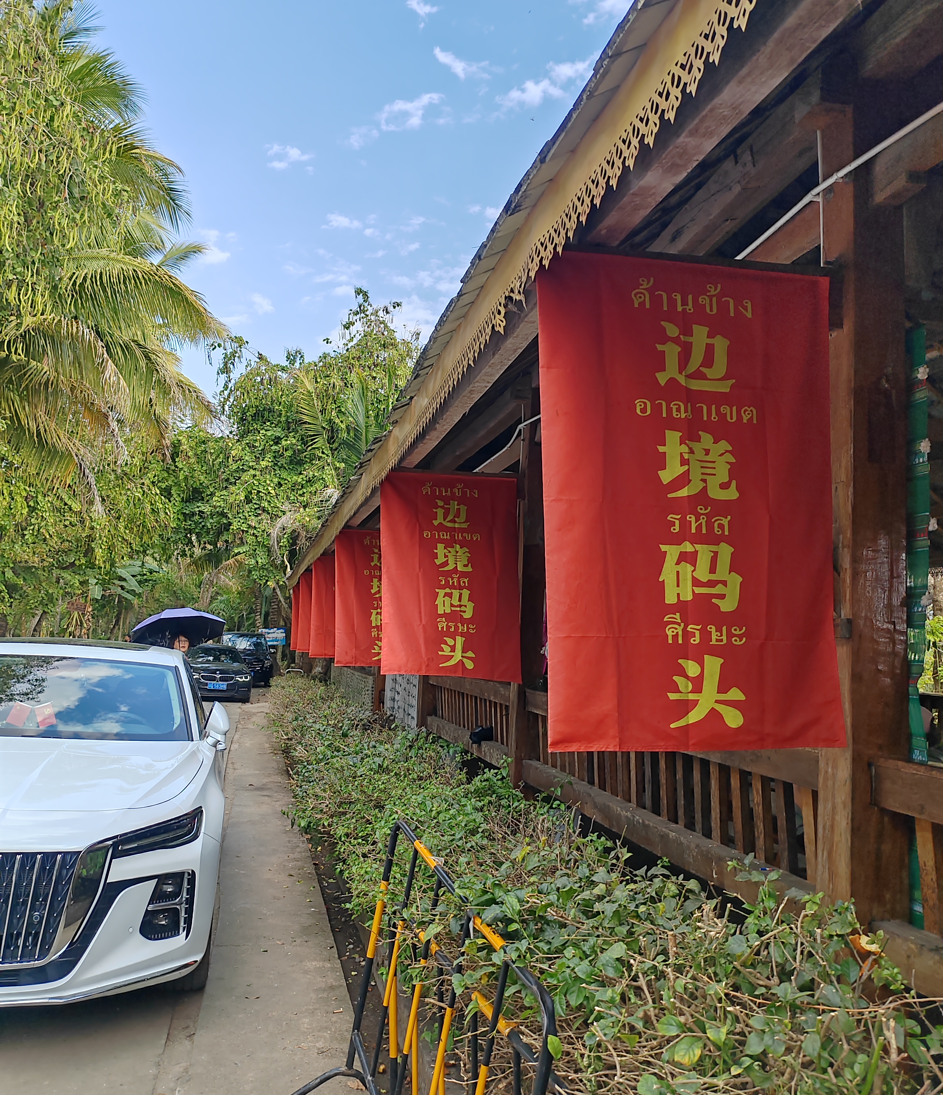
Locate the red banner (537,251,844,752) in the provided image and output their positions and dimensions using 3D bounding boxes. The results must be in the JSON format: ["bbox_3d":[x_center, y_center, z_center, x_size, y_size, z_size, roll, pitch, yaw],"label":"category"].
[{"bbox_3d":[0.685,-0.145,2.996,0.980,1.500,0.030,1,-6,-14],"label":"red banner"}]

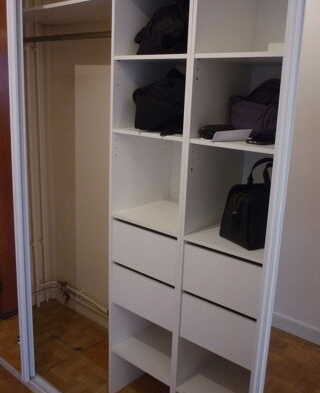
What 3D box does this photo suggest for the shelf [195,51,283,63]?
[{"bbox_3d":[0.358,-0.475,1.422,0.321,0.016,0.364,14,19,37],"label":"shelf"}]

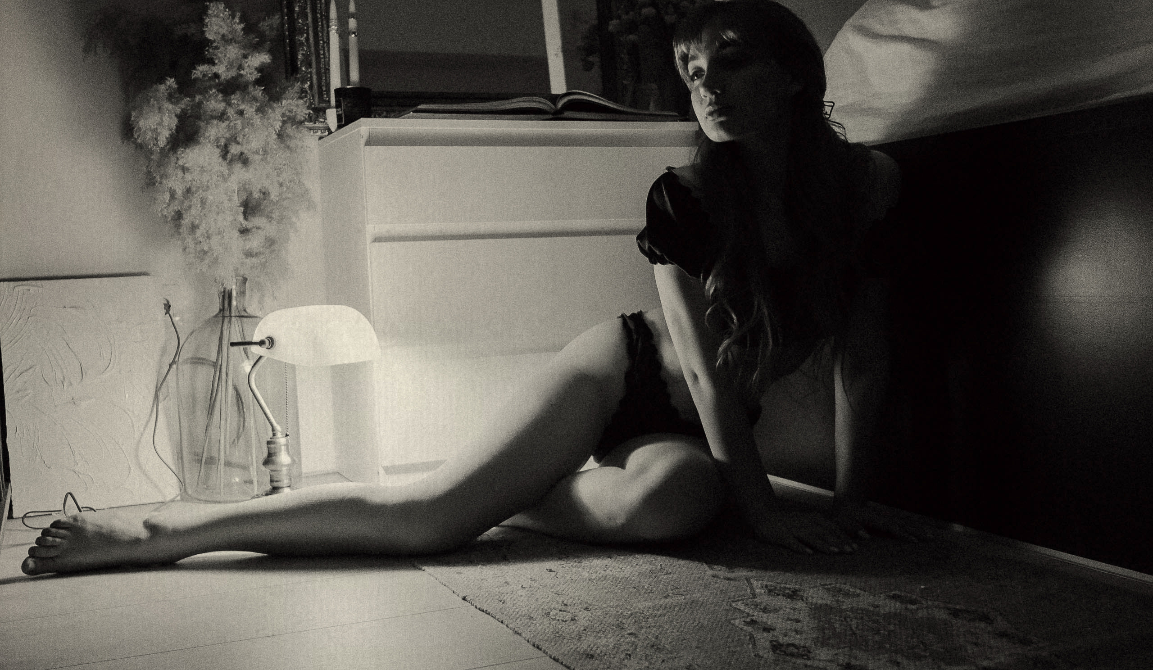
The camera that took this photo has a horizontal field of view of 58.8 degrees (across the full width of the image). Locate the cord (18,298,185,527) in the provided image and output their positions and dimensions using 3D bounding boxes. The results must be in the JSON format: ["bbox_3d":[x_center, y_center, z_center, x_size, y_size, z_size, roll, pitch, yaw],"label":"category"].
[{"bbox_3d":[-0.921,0.143,1.971,0.310,0.410,0.160,-4,5,-19],"label":"cord"}]

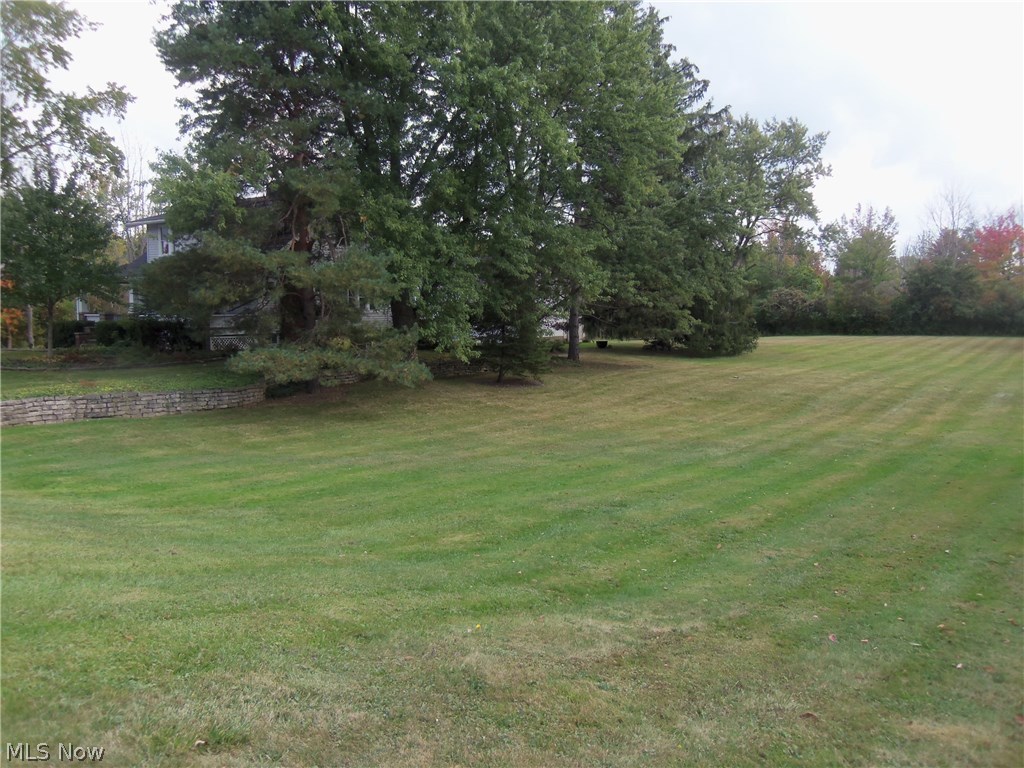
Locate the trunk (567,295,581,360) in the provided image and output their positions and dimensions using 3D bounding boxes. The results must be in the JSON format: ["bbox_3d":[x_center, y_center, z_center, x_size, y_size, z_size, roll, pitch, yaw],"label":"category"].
[{"bbox_3d":[2.027,-1.829,27.300,0.420,2.250,0.400,0,5,0],"label":"trunk"}]

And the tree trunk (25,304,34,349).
[{"bbox_3d":[-22.427,-2.673,38.500,0.400,2.050,0.360,0,5,0],"label":"tree trunk"}]

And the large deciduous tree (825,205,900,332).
[{"bbox_3d":[23.274,-7.636,55.000,5.000,8.600,4.700,0,5,0],"label":"large deciduous tree"}]

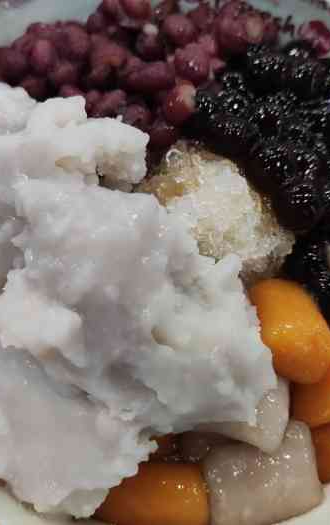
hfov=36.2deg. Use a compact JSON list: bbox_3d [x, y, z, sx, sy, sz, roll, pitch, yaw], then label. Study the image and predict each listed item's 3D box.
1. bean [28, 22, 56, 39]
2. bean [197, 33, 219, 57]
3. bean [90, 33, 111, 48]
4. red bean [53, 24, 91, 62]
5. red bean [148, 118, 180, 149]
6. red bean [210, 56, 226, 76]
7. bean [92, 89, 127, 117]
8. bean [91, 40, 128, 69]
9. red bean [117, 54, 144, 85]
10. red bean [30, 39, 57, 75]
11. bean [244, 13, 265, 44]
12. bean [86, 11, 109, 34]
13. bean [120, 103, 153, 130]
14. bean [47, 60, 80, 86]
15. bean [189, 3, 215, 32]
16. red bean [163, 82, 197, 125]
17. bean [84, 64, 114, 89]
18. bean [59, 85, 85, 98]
[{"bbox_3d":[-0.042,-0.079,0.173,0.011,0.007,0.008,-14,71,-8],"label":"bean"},{"bbox_3d":[0.013,-0.065,0.151,0.008,0.007,0.009,2,70,-4],"label":"bean"},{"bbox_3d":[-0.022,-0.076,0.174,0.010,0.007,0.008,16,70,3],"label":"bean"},{"bbox_3d":[-0.030,-0.072,0.165,0.011,0.009,0.011,-34,73,-13],"label":"red bean"},{"bbox_3d":[0.000,-0.036,0.142,0.009,0.008,0.009,2,70,-4],"label":"red bean"},{"bbox_3d":[0.016,-0.062,0.161,0.009,0.007,0.008,23,70,7],"label":"red bean"},{"bbox_3d":[-0.018,-0.051,0.162,0.012,0.008,0.008,-29,74,-13],"label":"bean"},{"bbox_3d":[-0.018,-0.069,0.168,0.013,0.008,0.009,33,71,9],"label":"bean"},{"bbox_3d":[-0.010,-0.057,0.149,0.008,0.007,0.009,2,70,-4],"label":"red bean"},{"bbox_3d":[-0.035,-0.059,0.145,0.008,0.008,0.011,2,70,-4],"label":"red bean"},{"bbox_3d":[0.031,-0.082,0.177,0.008,0.008,0.011,8,70,0],"label":"bean"},{"bbox_3d":[-0.023,-0.083,0.175,0.008,0.007,0.010,21,70,5],"label":"bean"},{"bbox_3d":[-0.009,-0.046,0.161,0.011,0.008,0.008,21,70,5],"label":"bean"},{"bbox_3d":[-0.033,-0.062,0.166,0.011,0.008,0.008,-19,72,-10],"label":"bean"},{"bbox_3d":[0.013,-0.083,0.170,0.009,0.008,0.010,-5,69,-3],"label":"bean"},{"bbox_3d":[0.004,-0.048,0.152,0.011,0.009,0.013,9,69,2],"label":"red bean"},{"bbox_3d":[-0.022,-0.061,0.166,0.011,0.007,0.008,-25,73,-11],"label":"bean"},{"bbox_3d":[-0.029,-0.052,0.158,0.010,0.008,0.009,5,69,1],"label":"bean"}]

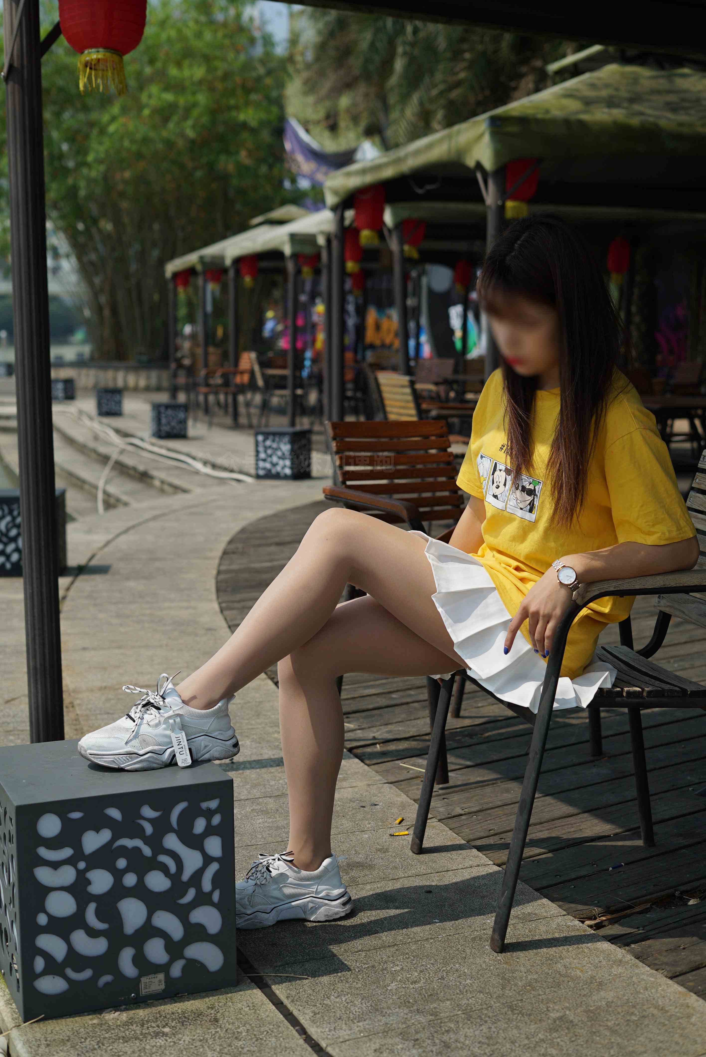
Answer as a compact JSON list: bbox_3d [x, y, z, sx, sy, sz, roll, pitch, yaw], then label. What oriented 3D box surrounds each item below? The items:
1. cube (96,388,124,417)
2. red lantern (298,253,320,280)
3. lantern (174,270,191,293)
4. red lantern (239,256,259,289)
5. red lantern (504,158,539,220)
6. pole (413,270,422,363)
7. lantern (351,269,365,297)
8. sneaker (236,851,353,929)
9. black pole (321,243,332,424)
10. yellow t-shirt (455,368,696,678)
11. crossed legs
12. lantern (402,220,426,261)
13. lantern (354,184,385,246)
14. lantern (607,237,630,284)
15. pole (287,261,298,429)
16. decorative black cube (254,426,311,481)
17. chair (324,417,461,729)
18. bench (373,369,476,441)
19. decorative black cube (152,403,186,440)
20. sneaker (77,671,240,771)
[{"bbox_3d":[-3.487,-1.793,20.994,0.350,0.350,0.350,-1,7,-9],"label":"cube"},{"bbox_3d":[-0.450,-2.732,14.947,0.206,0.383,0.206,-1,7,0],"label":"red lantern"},{"bbox_3d":[-2.455,-3.594,21.200,0.200,0.420,0.200,-1,7,-7],"label":"lantern"},{"bbox_3d":[-1.271,-3.162,17.940,0.230,0.470,0.230,0,7,0],"label":"red lantern"},{"bbox_3d":[0.955,-2.007,8.411,0.230,0.470,0.230,0,7,0],"label":"red lantern"},{"bbox_3d":[0.754,-2.191,17.316,0.082,1.915,0.082,-1,7,0],"label":"pole"},{"bbox_3d":[0.074,-3.485,20.800,0.200,0.420,0.200,0,7,0],"label":"lantern"},{"bbox_3d":[-0.147,0.628,2.590,0.275,0.122,0.105,-2,8,-13],"label":"sneaker"},{"bbox_3d":[-0.245,-1.732,13.982,0.085,1.970,0.085,0,7,-1],"label":"black pole"},{"bbox_3d":[0.413,-0.007,2.770,0.310,0.570,0.460,-2,9,-42],"label":"yellow t-shirt"},{"bbox_3d":[-0.065,0.300,2.695,0.620,0.690,0.420,-2,8,-14],"label":"crossed legs"},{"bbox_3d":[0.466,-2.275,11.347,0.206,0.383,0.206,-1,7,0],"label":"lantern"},{"bbox_3d":[0.111,-2.081,9.750,0.200,0.420,0.200,0,7,1],"label":"lantern"},{"bbox_3d":[2.711,-2.732,14.973,0.230,0.470,0.230,0,7,0],"label":"lantern"},{"bbox_3d":[-0.646,-1.957,15.739,0.085,1.970,0.085,-1,7,-2],"label":"pole"},{"bbox_3d":[-0.539,-0.581,11.421,0.350,0.360,0.350,3,8,26],"label":"decorative black cube"},{"bbox_3d":[0.281,0.153,3.863,0.520,0.865,0.580,-5,9,-30],"label":"chair"},{"bbox_3d":[0.478,-0.463,8.512,0.600,0.870,0.550,-4,8,-25],"label":"bench"},{"bbox_3d":[-1.920,-1.131,15.497,0.333,0.333,0.333,-3,8,-20],"label":"decorative black cube"},{"bbox_3d":[-0.336,0.332,2.545,0.268,0.134,0.102,-2,8,-12],"label":"sneaker"}]

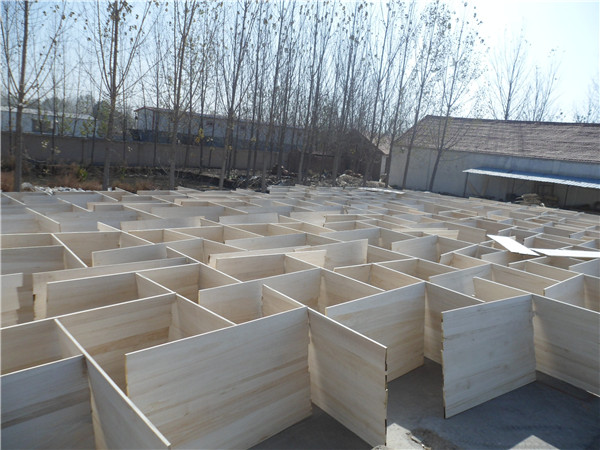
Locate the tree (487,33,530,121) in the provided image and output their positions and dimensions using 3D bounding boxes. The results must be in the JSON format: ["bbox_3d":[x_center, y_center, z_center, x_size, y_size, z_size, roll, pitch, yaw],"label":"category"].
[{"bbox_3d":[18.400,-9.960,41.050,3.800,14.480,3.800,9,9,22],"label":"tree"}]

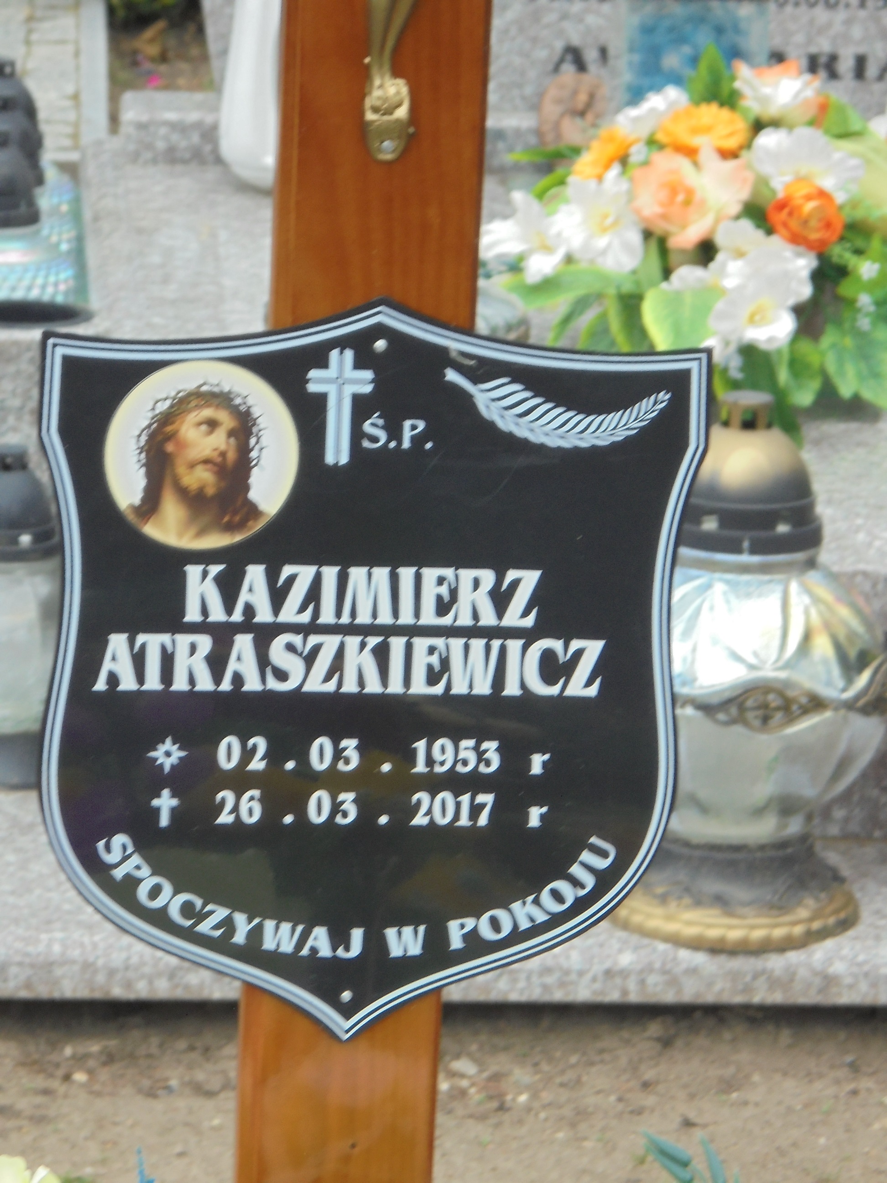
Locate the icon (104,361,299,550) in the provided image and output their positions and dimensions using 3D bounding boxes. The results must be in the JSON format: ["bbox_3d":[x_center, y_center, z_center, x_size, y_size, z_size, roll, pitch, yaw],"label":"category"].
[{"bbox_3d":[-0.091,-0.051,2.002,0.073,0.073,0.005,1,10,-10],"label":"icon"}]

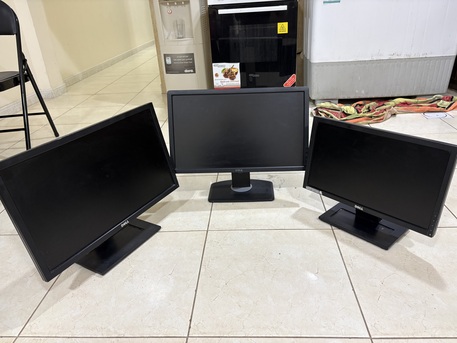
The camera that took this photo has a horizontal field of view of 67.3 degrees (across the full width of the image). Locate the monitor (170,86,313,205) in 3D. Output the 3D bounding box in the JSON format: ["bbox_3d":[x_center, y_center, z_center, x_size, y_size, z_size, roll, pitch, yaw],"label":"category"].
[{"bbox_3d":[0.043,-0.114,1.410,0.545,0.447,0.186,-1,27,6],"label":"monitor"}]

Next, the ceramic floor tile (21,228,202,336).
[{"bbox_3d":[-0.313,0.331,1.085,0.450,0.010,0.450,-2,27,4],"label":"ceramic floor tile"}]

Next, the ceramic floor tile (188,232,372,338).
[{"bbox_3d":[0.135,0.317,1.050,0.450,0.010,0.450,-2,27,4],"label":"ceramic floor tile"}]

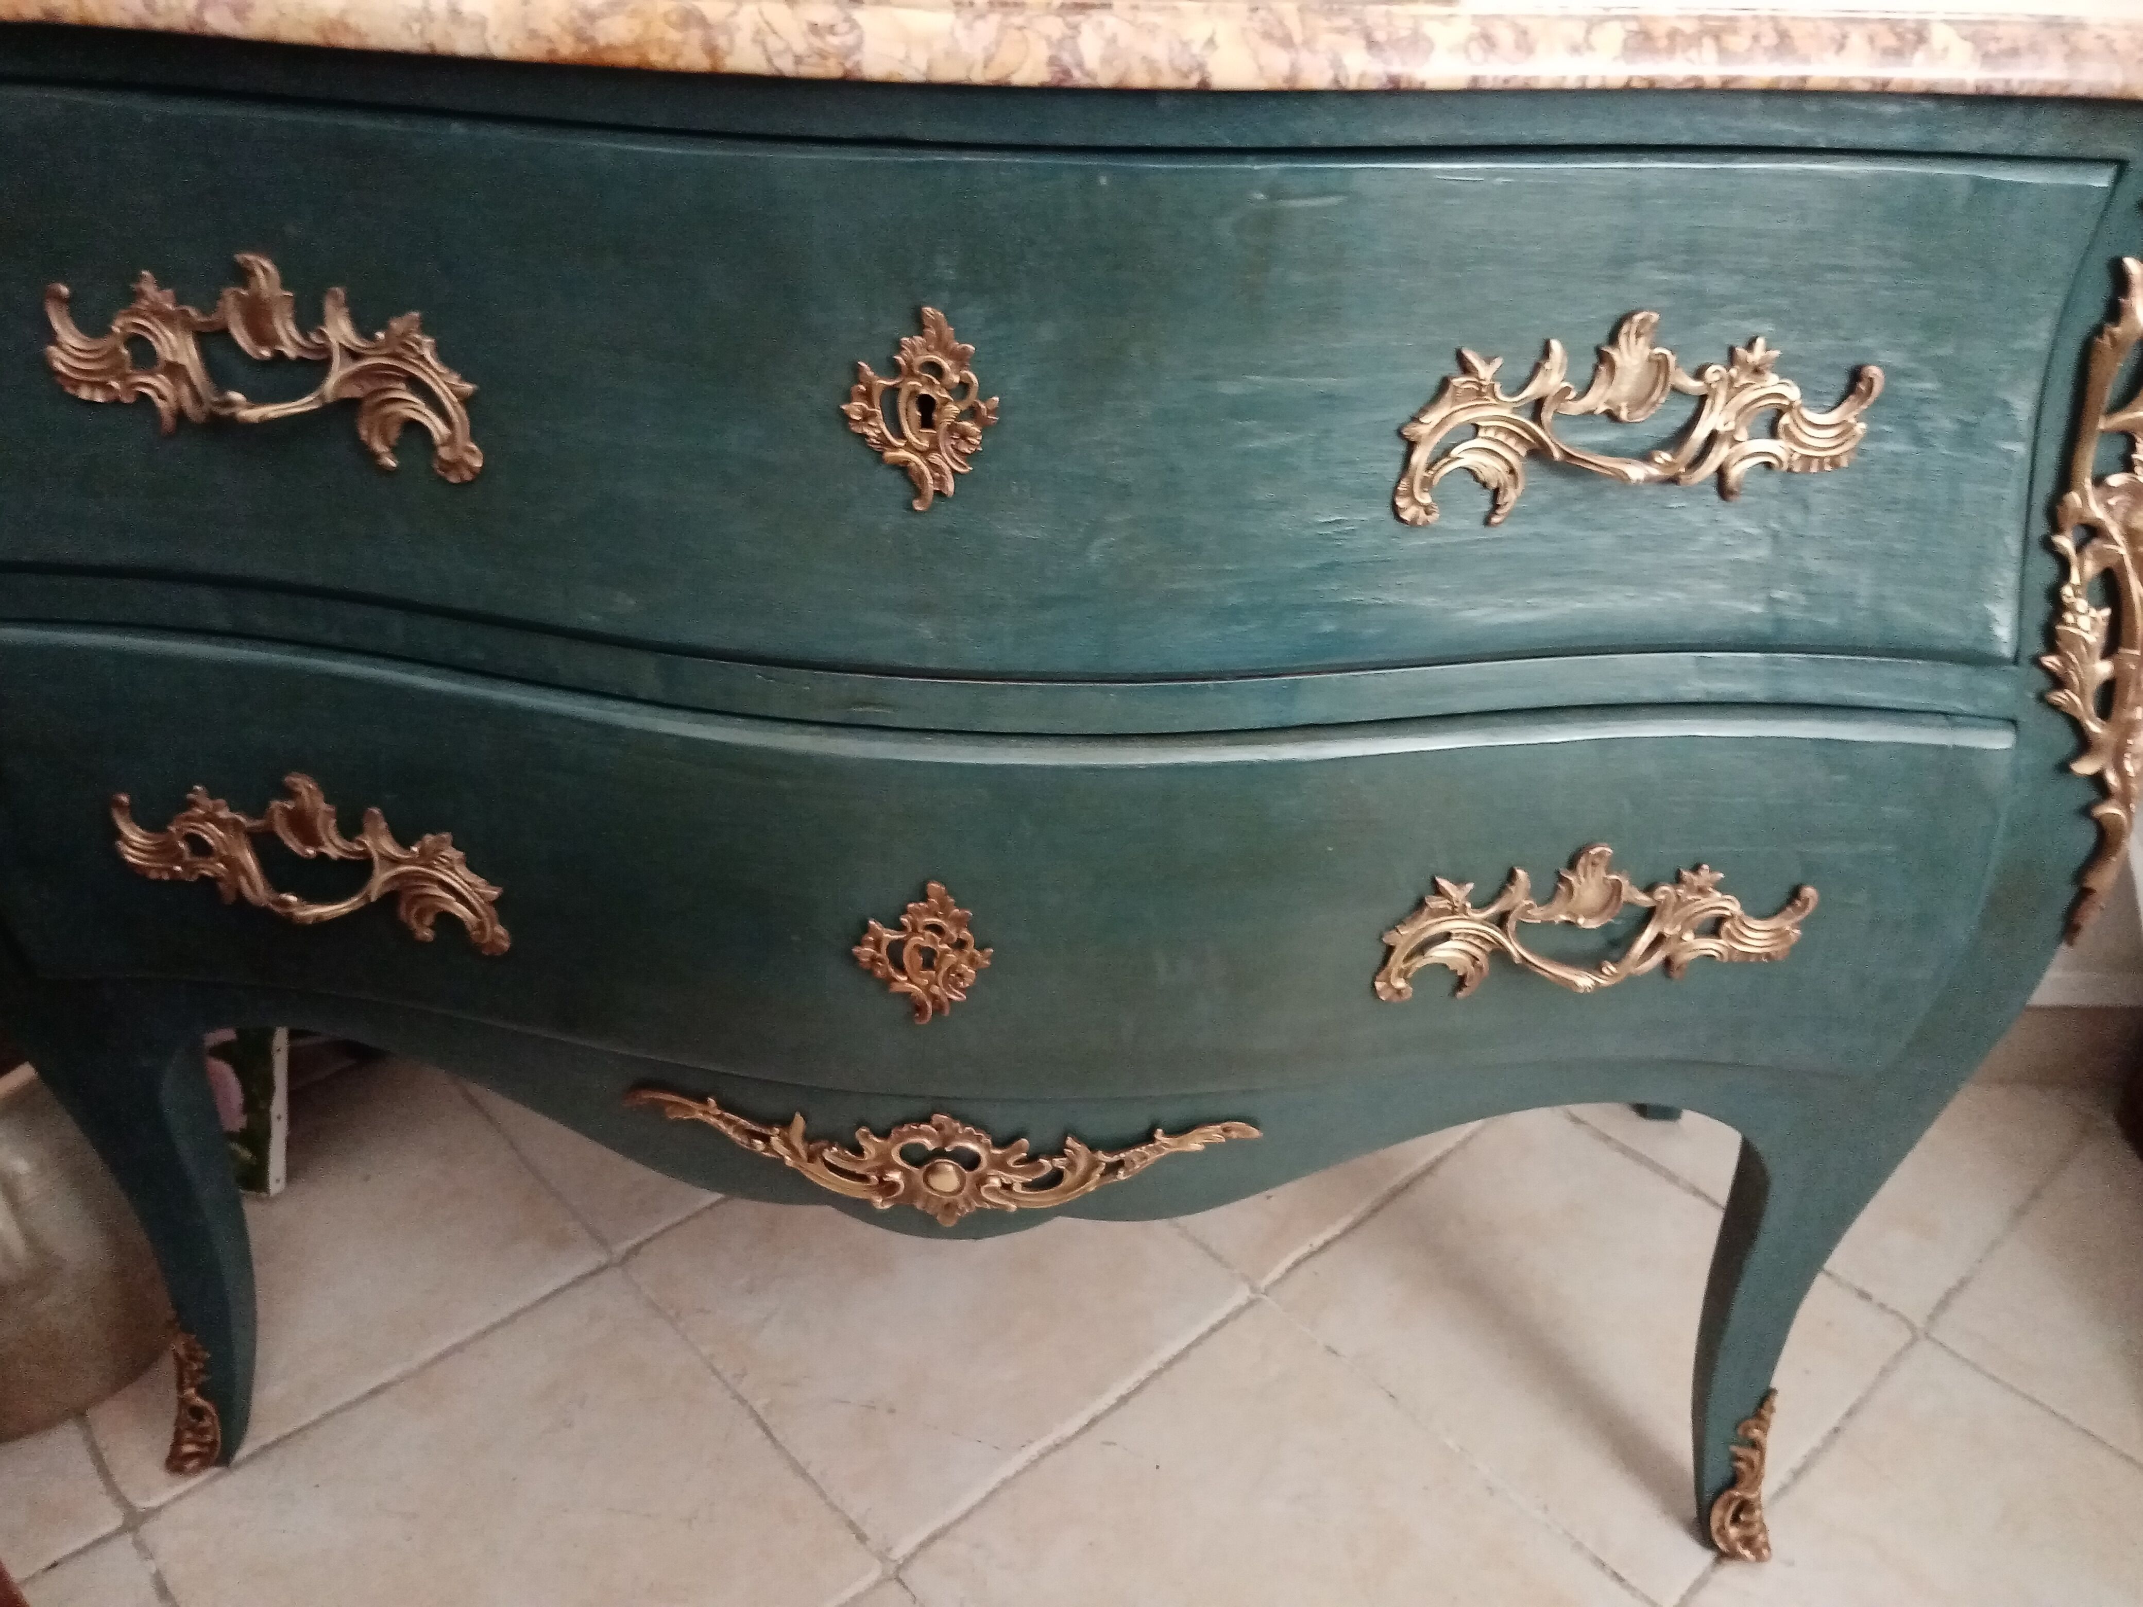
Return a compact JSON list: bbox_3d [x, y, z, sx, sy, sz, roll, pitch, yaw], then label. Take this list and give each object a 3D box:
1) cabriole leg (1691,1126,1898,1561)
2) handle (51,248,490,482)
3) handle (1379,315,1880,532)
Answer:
[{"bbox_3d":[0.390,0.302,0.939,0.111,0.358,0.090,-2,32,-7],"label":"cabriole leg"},{"bbox_3d":[-0.331,-0.177,0.647,0.195,0.083,0.030,8,24,11],"label":"handle"},{"bbox_3d":[0.227,-0.149,0.631,0.198,0.083,0.030,-2,23,-7],"label":"handle"}]

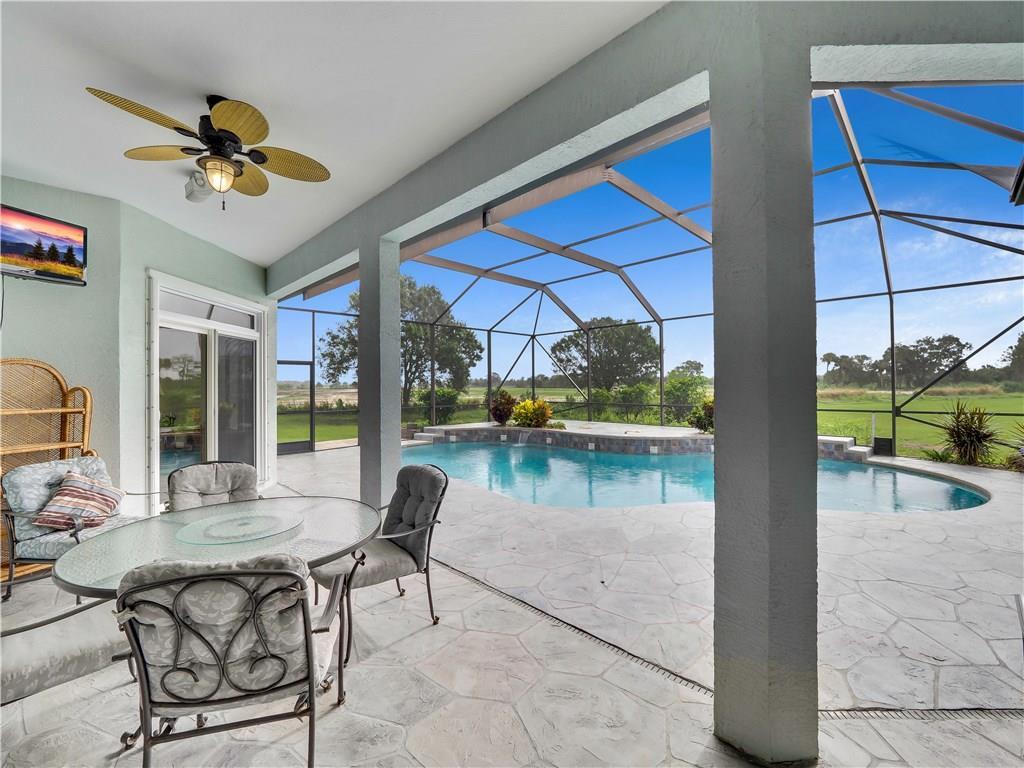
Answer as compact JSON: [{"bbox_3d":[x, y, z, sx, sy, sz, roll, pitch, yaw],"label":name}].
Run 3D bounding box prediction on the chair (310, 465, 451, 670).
[{"bbox_3d":[-0.856,1.065,2.690,0.670,0.980,0.600,0,-1,-41],"label":"chair"}]

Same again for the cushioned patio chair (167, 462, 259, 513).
[{"bbox_3d":[-2.080,1.078,2.900,0.600,0.980,0.660,0,-1,-38],"label":"cushioned patio chair"}]

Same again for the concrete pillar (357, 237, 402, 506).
[{"bbox_3d":[-1.267,0.126,3.993,0.430,2.890,0.210,-1,-1,44],"label":"concrete pillar"}]

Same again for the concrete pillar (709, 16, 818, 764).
[{"bbox_3d":[1.071,0.064,1.809,0.340,2.930,0.280,-1,-1,19],"label":"concrete pillar"}]

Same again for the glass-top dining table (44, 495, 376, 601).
[{"bbox_3d":[-1.549,1.193,2.378,1.540,0.730,1.450,-1,-1,13],"label":"glass-top dining table"}]

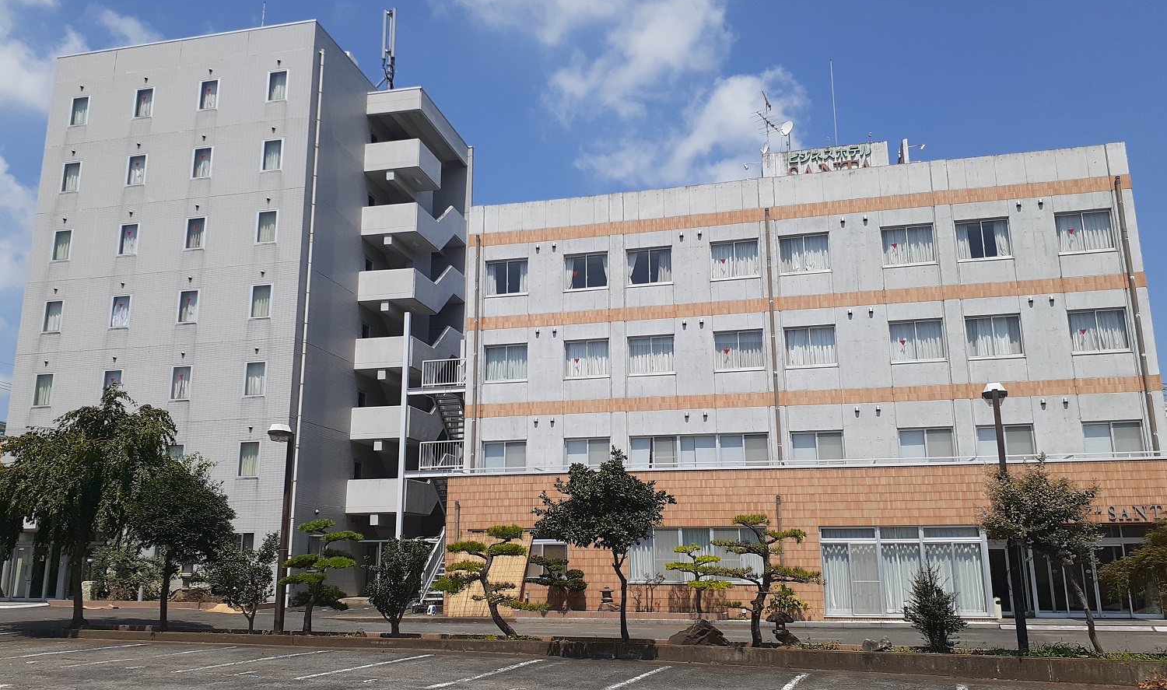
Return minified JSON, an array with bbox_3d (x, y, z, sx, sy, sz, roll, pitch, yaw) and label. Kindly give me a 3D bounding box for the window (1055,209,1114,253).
[{"bbox_3d":[15.118,-3.389,27.415,1.597,1.349,0.150,-3,-14,14],"label":"window"}]

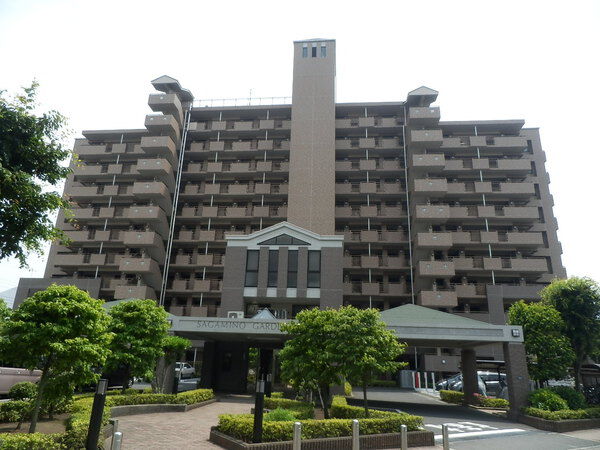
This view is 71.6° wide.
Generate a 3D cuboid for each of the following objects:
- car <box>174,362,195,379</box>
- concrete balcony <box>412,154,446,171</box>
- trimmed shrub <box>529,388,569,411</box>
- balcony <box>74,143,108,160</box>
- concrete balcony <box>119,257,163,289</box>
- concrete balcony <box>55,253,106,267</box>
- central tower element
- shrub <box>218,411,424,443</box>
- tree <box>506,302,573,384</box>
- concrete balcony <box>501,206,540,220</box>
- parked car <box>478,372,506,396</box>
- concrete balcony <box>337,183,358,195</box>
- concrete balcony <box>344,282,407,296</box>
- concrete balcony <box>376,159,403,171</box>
[{"bbox_3d":[-11.474,13.605,38.979,3.900,1.470,1.600,-9,-21,29],"label":"car"},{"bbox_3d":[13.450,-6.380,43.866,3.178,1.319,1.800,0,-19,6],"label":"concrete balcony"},{"bbox_3d":[8.622,6.148,14.397,1.300,0.818,1.200,0,-19,6],"label":"trimmed shrub"},{"bbox_3d":[-25.411,-9.030,51.852,3.338,1.163,1.300,0,-19,5],"label":"balcony"},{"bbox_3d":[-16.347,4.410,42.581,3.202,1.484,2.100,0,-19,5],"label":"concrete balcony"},{"bbox_3d":[-24.965,4.203,48.036,6.450,1.300,1.400,0,-19,6],"label":"concrete balcony"},{"bbox_3d":[1.413,-4.186,46.059,4.980,40.400,3.800,0,-19,6],"label":"central tower element"},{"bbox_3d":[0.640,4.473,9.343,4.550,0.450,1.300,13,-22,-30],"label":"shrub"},{"bbox_3d":[11.691,6.135,20.021,2.750,4.892,2.750,0,-18,6],"label":"tree"},{"bbox_3d":[23.457,-1.077,44.501,3.381,1.198,1.300,0,-19,5],"label":"concrete balcony"},{"bbox_3d":[10.713,9.154,23.663,4.300,1.580,1.700,0,-19,6],"label":"parked car"},{"bbox_3d":[4.985,-3.849,47.265,1.780,1.280,1.200,0,-18,5],"label":"concrete balcony"},{"bbox_3d":[7.745,6.872,43.696,6.600,1.350,1.400,0,-19,6],"label":"concrete balcony"},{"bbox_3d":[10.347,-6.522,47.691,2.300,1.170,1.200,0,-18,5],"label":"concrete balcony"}]

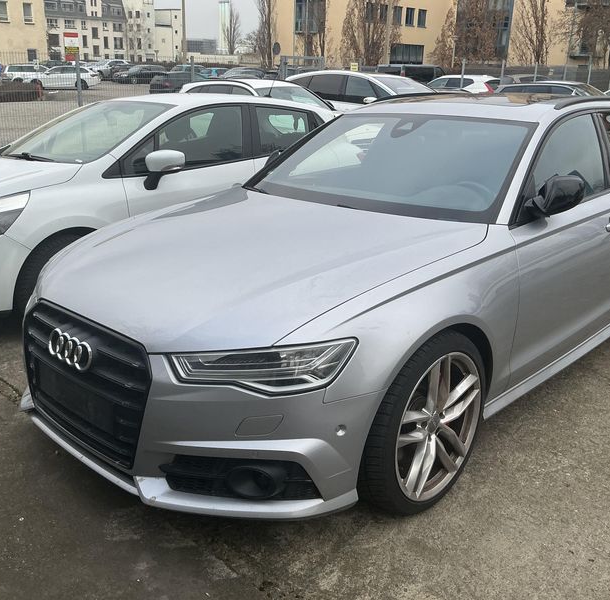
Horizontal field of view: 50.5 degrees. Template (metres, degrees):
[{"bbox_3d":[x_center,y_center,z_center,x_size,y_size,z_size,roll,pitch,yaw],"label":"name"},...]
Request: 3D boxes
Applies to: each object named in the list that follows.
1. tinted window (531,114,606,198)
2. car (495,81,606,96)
[{"bbox_3d":[1.181,-0.636,2.917,0.950,0.420,0.060,-17,-3,-43],"label":"tinted window"},{"bbox_3d":[8.151,-6.107,20.404,4.650,1.470,1.820,18,24,41],"label":"car"}]

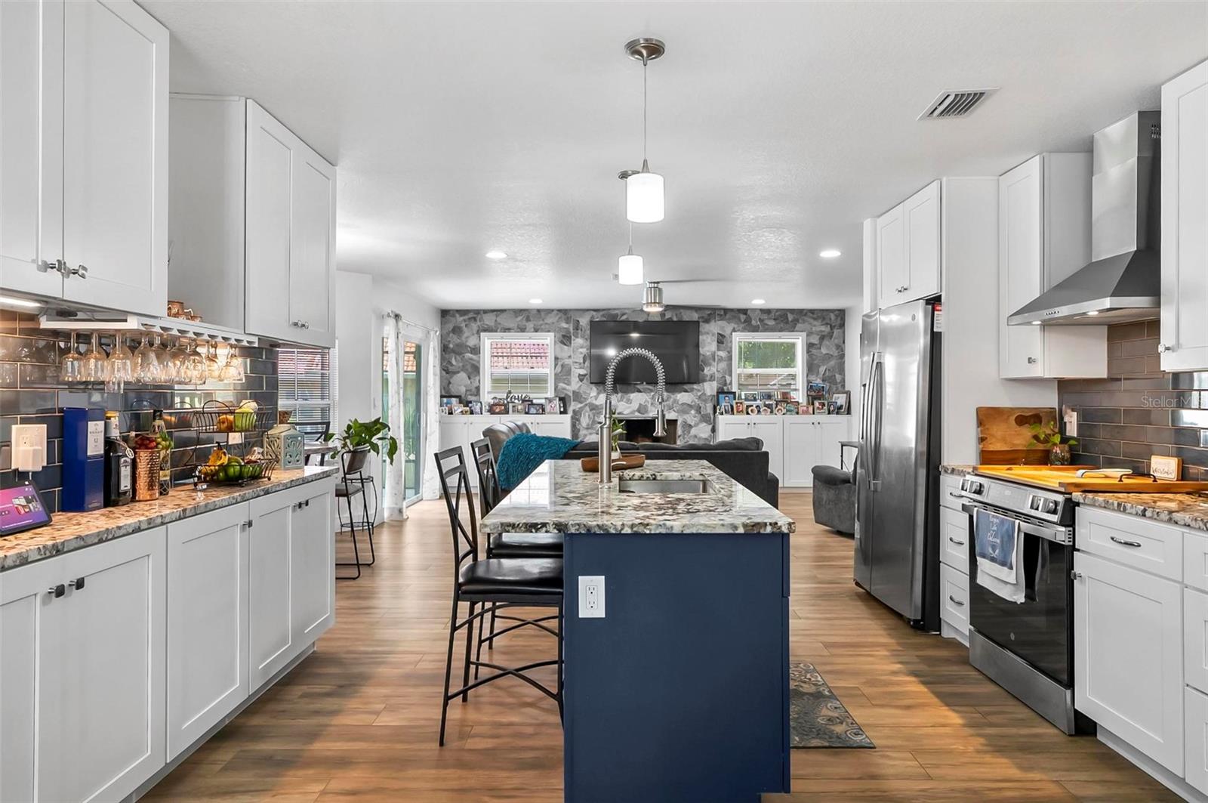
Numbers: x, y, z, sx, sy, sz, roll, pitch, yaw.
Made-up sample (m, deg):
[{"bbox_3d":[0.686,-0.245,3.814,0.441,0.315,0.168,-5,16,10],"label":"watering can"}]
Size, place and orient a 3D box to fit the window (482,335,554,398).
[{"bbox_3d":[-1.167,-0.466,9.654,0.989,0.918,0.102,0,0,0],"label":"window"}]

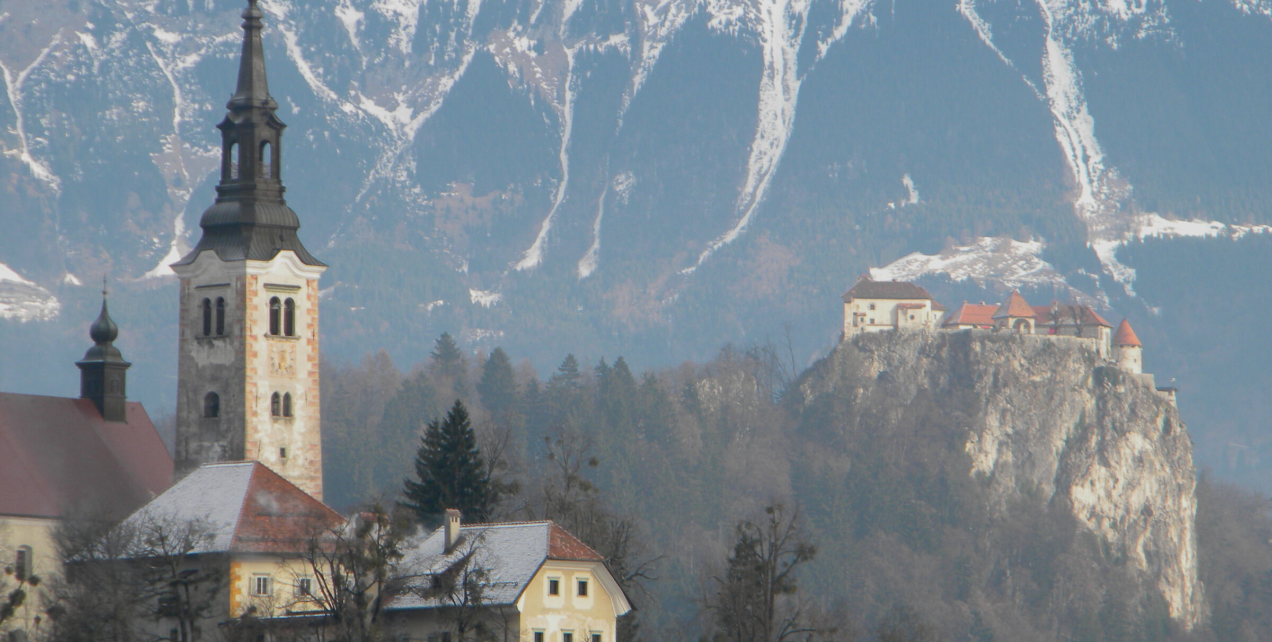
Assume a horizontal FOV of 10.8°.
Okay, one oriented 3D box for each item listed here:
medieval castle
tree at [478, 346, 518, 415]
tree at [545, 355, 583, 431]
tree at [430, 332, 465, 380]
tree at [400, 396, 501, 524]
[{"bbox_3d":[92.195,4.803,1667.446,80.000,31.000,45.000,0,-4,-6],"label":"medieval castle"},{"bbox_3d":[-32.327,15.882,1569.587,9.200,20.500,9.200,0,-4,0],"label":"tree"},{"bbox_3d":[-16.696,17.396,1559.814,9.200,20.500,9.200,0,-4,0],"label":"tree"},{"bbox_3d":[-44.864,11.222,1599.332,8.300,17.500,8.300,0,-4,0],"label":"tree"},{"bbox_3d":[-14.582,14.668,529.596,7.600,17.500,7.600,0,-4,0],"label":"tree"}]

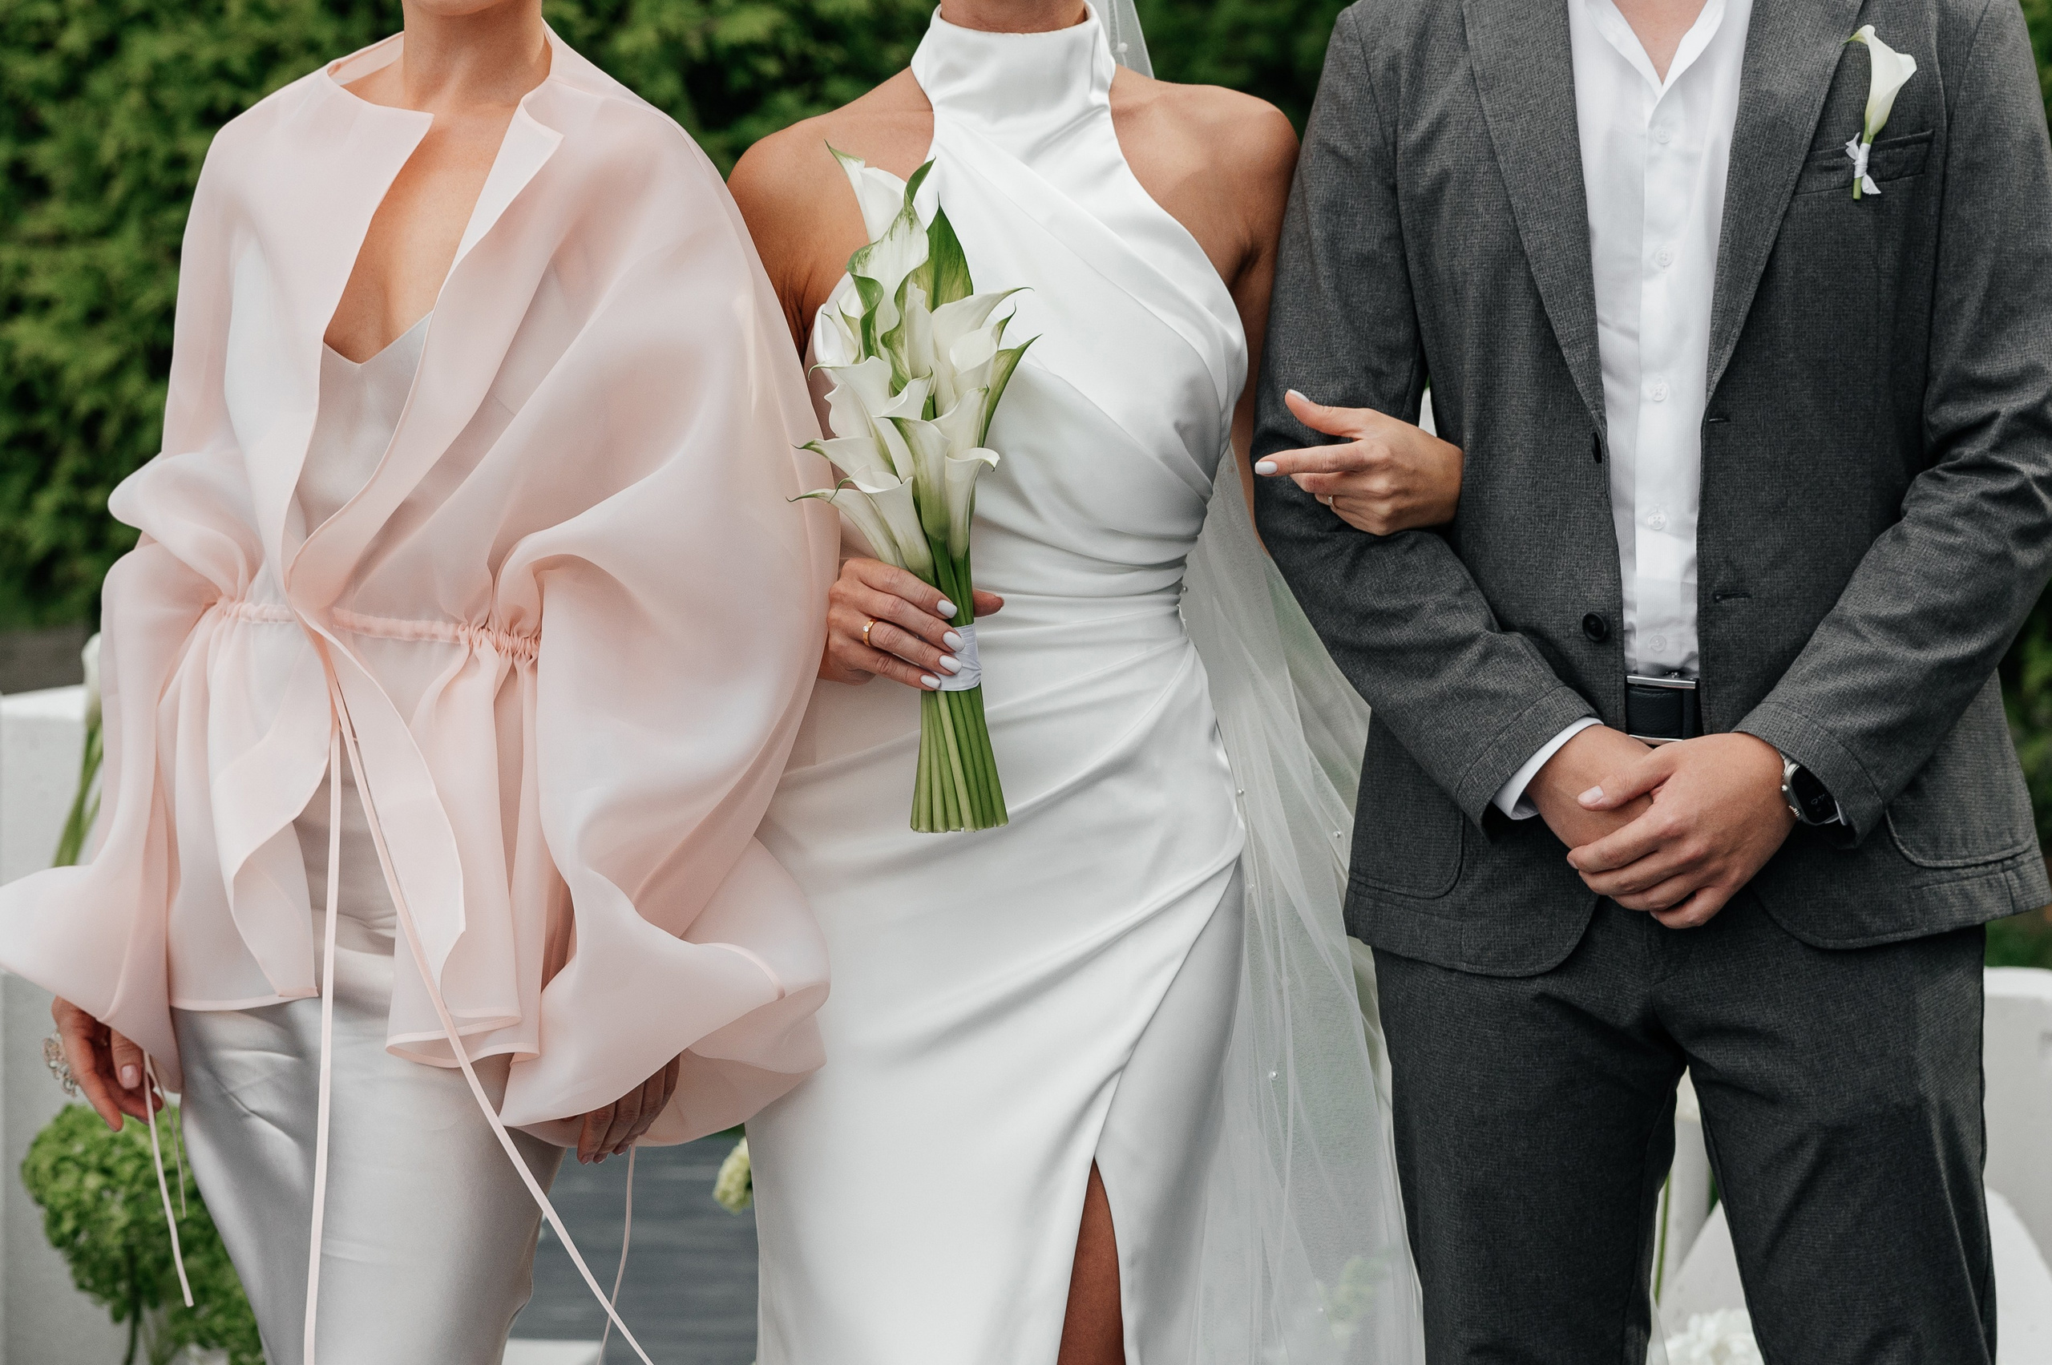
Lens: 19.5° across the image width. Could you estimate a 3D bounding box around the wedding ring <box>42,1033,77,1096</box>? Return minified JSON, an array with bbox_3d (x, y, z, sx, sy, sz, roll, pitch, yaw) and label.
[{"bbox_3d":[-0.662,0.263,4.150,0.032,0.043,0.026,-21,0,-17],"label":"wedding ring"}]

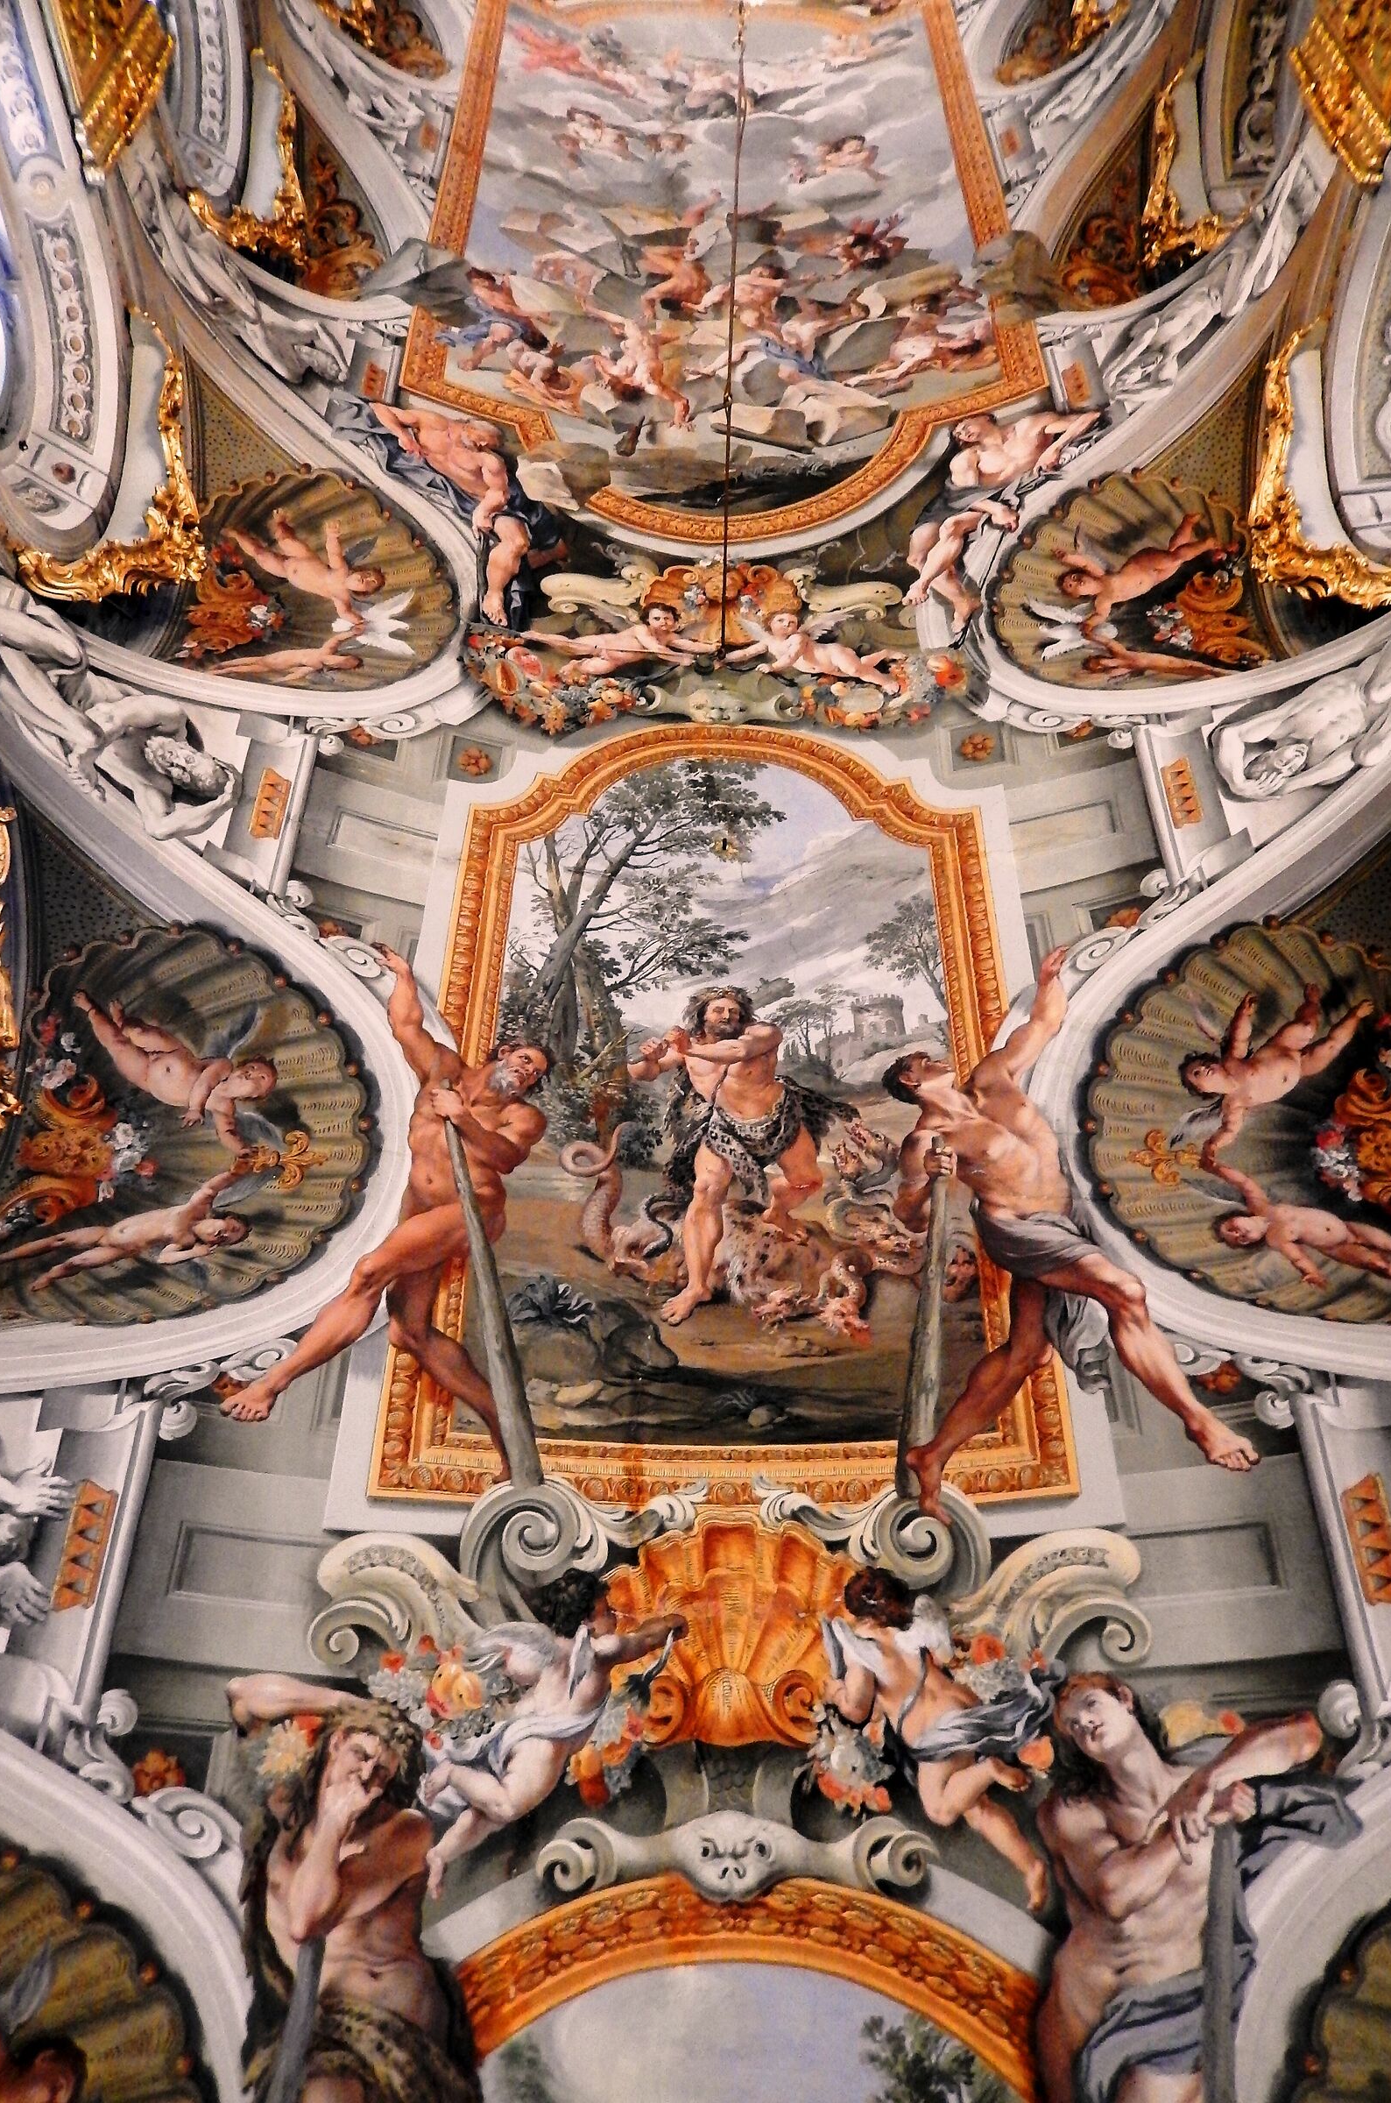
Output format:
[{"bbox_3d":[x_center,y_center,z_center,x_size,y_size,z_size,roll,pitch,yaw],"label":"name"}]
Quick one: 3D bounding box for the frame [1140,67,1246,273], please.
[{"bbox_3d":[2.826,-5.203,8.962,0.380,0.850,2.000,0,-128,0],"label":"frame"}]

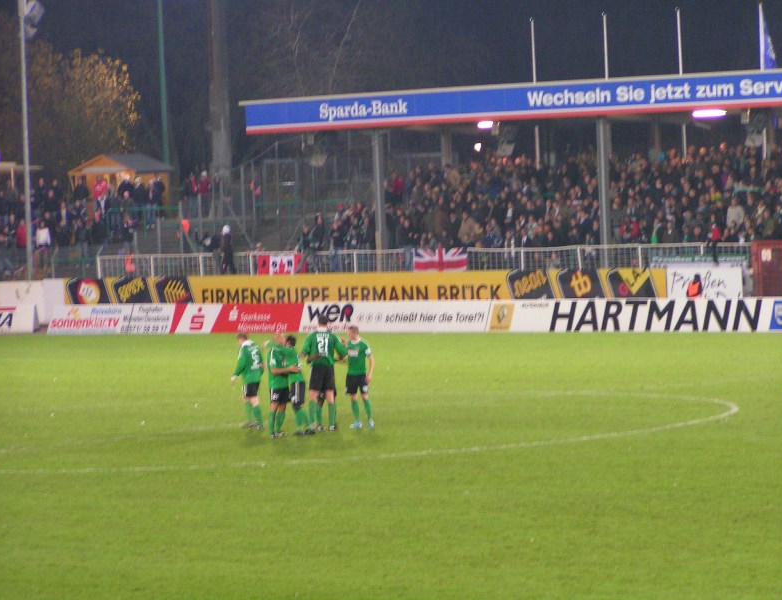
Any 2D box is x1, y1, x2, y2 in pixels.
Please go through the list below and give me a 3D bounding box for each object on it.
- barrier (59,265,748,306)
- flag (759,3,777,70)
[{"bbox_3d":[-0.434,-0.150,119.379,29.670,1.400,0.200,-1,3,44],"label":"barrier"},{"bbox_3d":[12.329,-8.427,123.308,0.620,2.500,0.300,-2,2,6],"label":"flag"}]

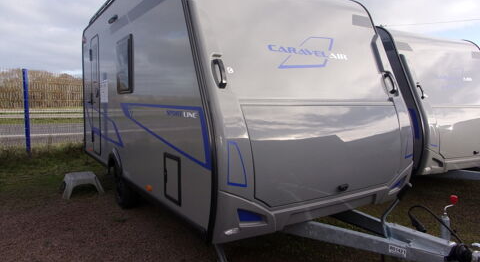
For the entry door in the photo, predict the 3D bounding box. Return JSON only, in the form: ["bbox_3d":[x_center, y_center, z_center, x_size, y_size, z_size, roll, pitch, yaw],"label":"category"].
[{"bbox_3d":[-2.183,-0.530,5.284,0.050,1.730,0.560,-2,5,-34],"label":"entry door"}]

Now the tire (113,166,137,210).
[{"bbox_3d":[-1.452,0.683,4.537,0.190,0.620,0.620,-3,6,-33],"label":"tire"}]

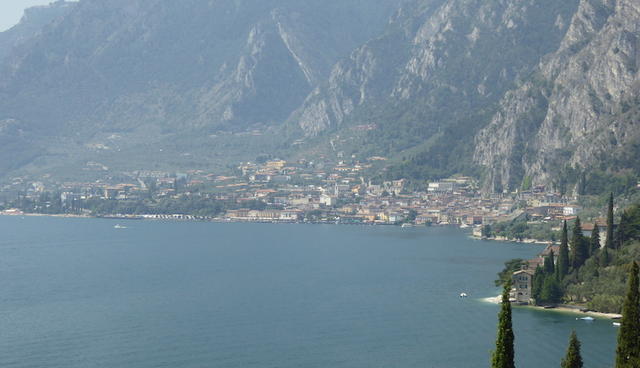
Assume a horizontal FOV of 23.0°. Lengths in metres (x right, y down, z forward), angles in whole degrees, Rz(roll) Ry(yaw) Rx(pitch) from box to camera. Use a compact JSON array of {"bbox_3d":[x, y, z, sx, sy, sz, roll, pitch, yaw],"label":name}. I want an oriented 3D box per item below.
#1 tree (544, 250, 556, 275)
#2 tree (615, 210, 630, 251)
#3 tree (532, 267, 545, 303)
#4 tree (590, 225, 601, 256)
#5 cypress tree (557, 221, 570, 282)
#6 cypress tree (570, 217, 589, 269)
[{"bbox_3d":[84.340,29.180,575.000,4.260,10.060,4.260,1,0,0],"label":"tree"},{"bbox_3d":[120.110,18.490,625.000,5.790,16.700,5.790,1,0,0],"label":"tree"},{"bbox_3d":[77.580,35.690,558.000,4.130,13.490,4.130,1,0,0],"label":"tree"},{"bbox_3d":[108.690,22.390,620.000,3.830,13.220,3.830,1,0,0],"label":"tree"},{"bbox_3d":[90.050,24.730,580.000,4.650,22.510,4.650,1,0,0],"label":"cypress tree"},{"bbox_3d":[98.250,22.340,595.000,6.610,20.070,6.610,1,0,0],"label":"cypress tree"}]

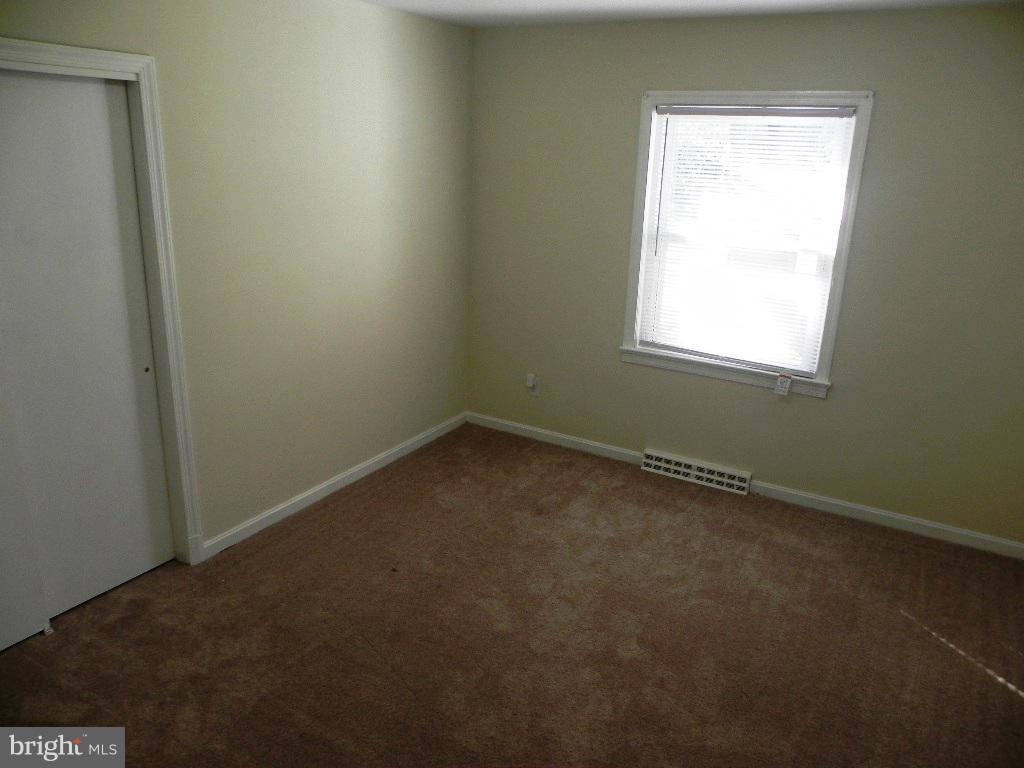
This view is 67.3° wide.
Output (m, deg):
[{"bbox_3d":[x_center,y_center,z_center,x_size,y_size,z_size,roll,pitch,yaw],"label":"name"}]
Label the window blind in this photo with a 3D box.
[{"bbox_3d":[1.166,-0.749,4.020,0.973,1.312,0.042,12,20,28],"label":"window blind"}]

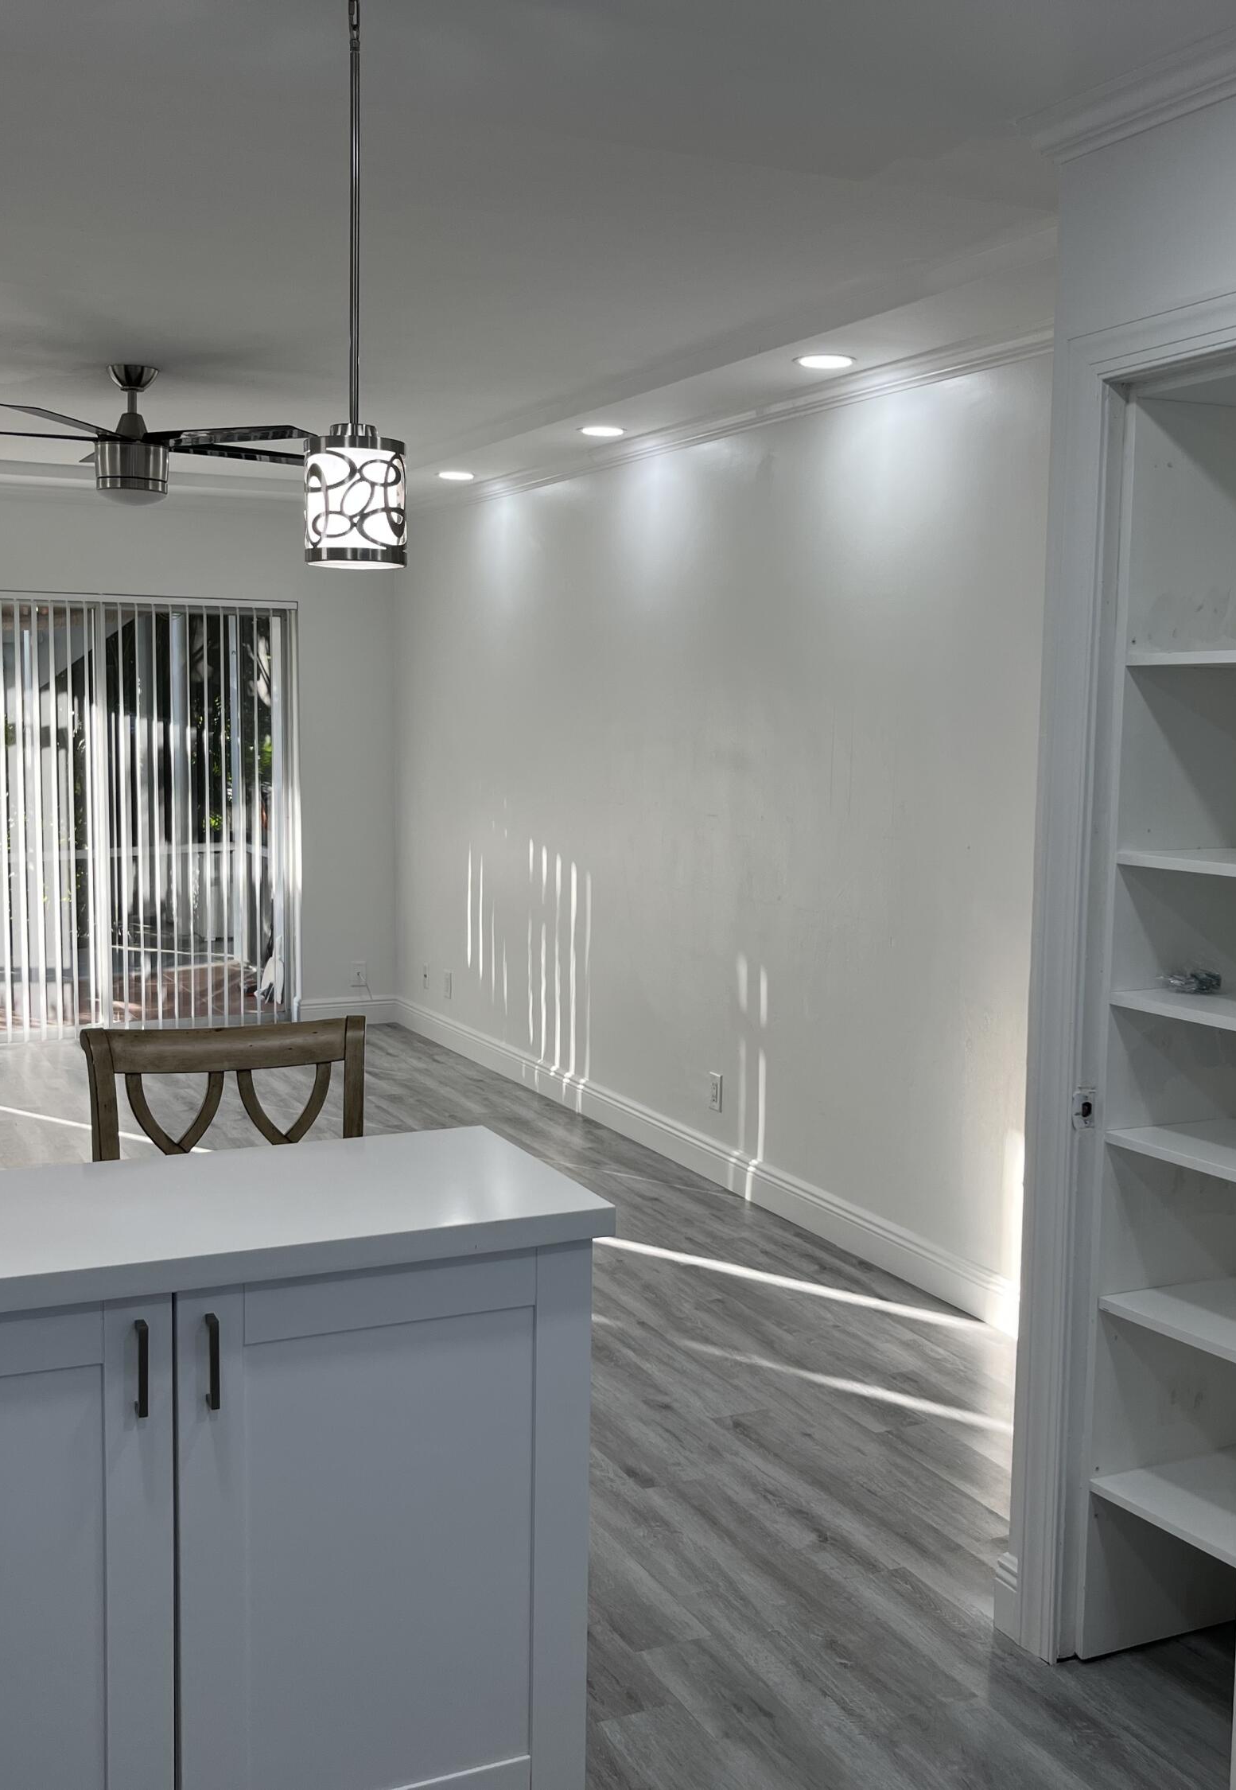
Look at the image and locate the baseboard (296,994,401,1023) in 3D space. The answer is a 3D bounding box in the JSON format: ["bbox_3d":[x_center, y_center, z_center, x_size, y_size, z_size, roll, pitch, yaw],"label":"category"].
[{"bbox_3d":[-1.319,0.580,8.773,0.500,0.130,0.020,-2,6,-25],"label":"baseboard"}]

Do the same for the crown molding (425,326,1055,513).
[{"bbox_3d":[0.043,-1.539,6.236,0.070,0.070,5.270,-2,6,-25],"label":"crown molding"}]

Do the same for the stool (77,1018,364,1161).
[{"bbox_3d":[-0.586,0.746,2.885,0.470,1.015,0.530,-2,6,-22],"label":"stool"}]

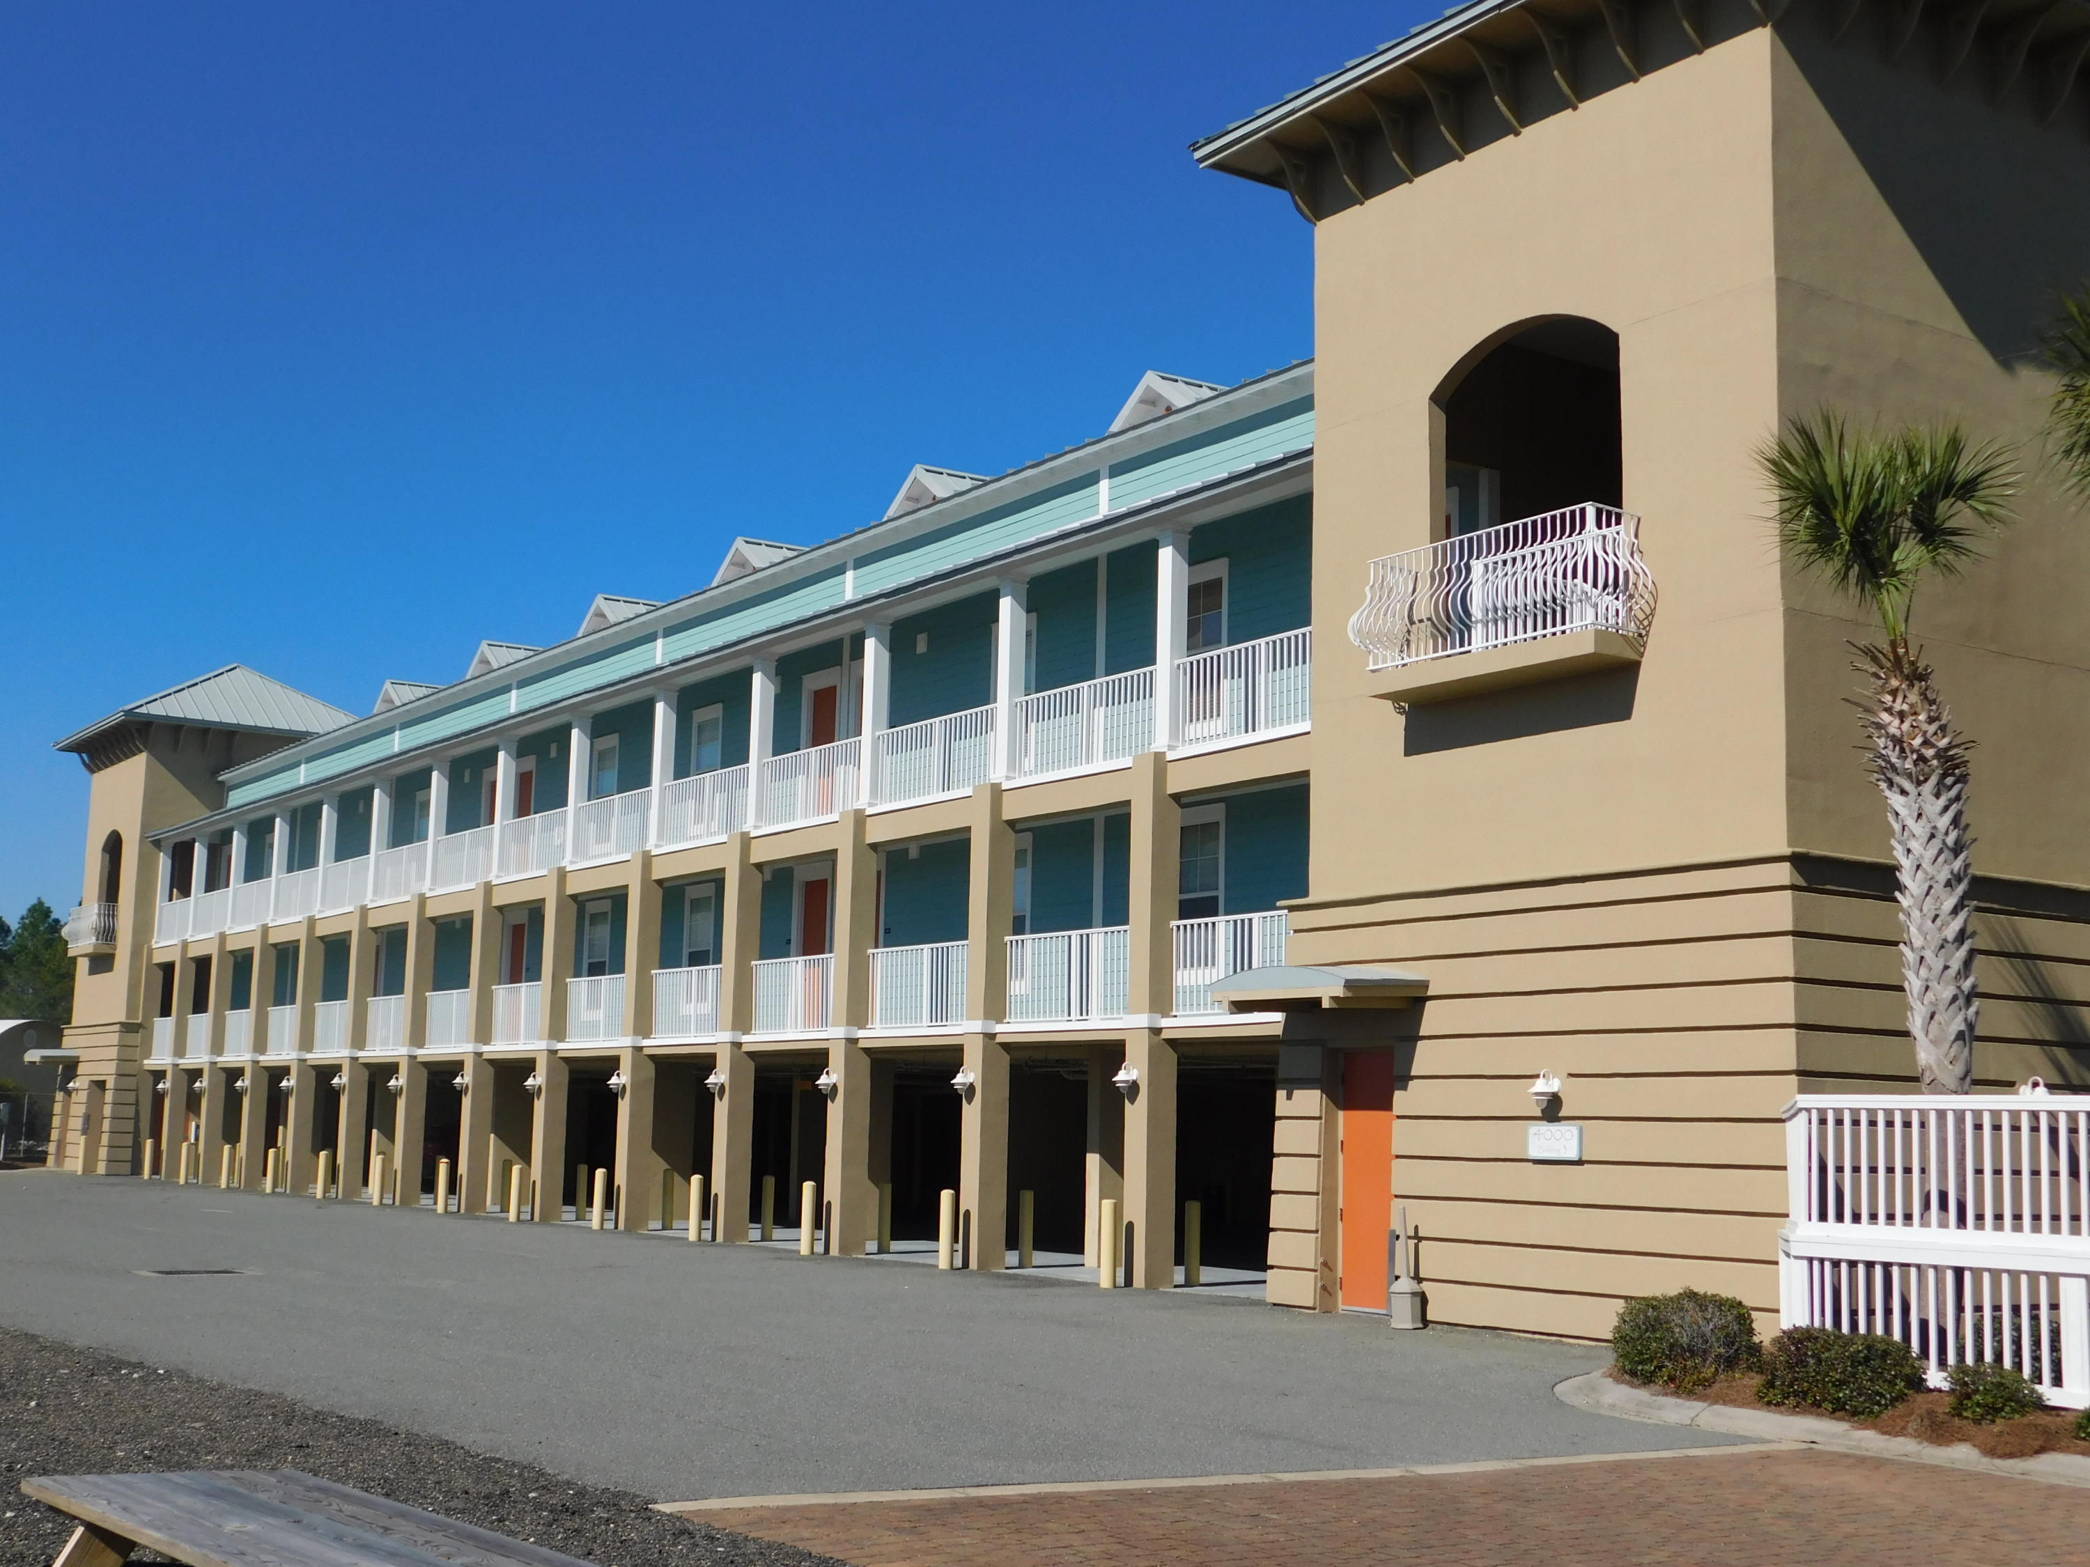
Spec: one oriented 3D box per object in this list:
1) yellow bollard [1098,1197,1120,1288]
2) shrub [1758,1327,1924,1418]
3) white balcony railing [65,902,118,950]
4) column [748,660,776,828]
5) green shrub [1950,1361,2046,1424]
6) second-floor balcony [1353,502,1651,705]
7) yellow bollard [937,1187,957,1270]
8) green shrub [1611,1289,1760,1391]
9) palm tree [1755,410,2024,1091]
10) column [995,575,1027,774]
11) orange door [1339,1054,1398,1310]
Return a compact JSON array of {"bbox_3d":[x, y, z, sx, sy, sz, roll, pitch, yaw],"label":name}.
[{"bbox_3d":[0.700,5.033,26.350,0.165,0.950,0.165,7,-10,-34],"label":"yellow bollard"},{"bbox_3d":[4.977,3.657,15.103,1.030,0.490,0.950,-1,-9,18],"label":"shrub"},{"bbox_3d":[-24.621,3.695,62.332,0.760,1.071,3.065,7,-10,-34],"label":"white balcony railing"},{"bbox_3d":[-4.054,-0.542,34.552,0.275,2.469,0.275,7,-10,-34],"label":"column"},{"bbox_3d":[5.508,3.529,14.000,0.554,0.303,0.554,7,-10,-34],"label":"green shrub"},{"bbox_3d":[3.900,-1.538,21.126,0.760,1.281,3.112,7,-10,-34],"label":"second-floor balcony"},{"bbox_3d":[-1.119,5.156,27.905,0.167,0.917,0.167,7,-10,-34],"label":"yellow bollard"},{"bbox_3d":[4.165,3.610,15.734,0.945,0.581,0.945,1,-8,0],"label":"green shrub"},{"bbox_3d":[6.233,0.760,17.661,1.950,7.010,1.950,-1,-9,18],"label":"palm tree"},{"bbox_3d":[-0.451,-1.305,30.829,0.280,2.550,0.280,7,-10,-34],"label":"column"},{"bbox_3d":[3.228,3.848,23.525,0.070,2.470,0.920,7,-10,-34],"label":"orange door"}]

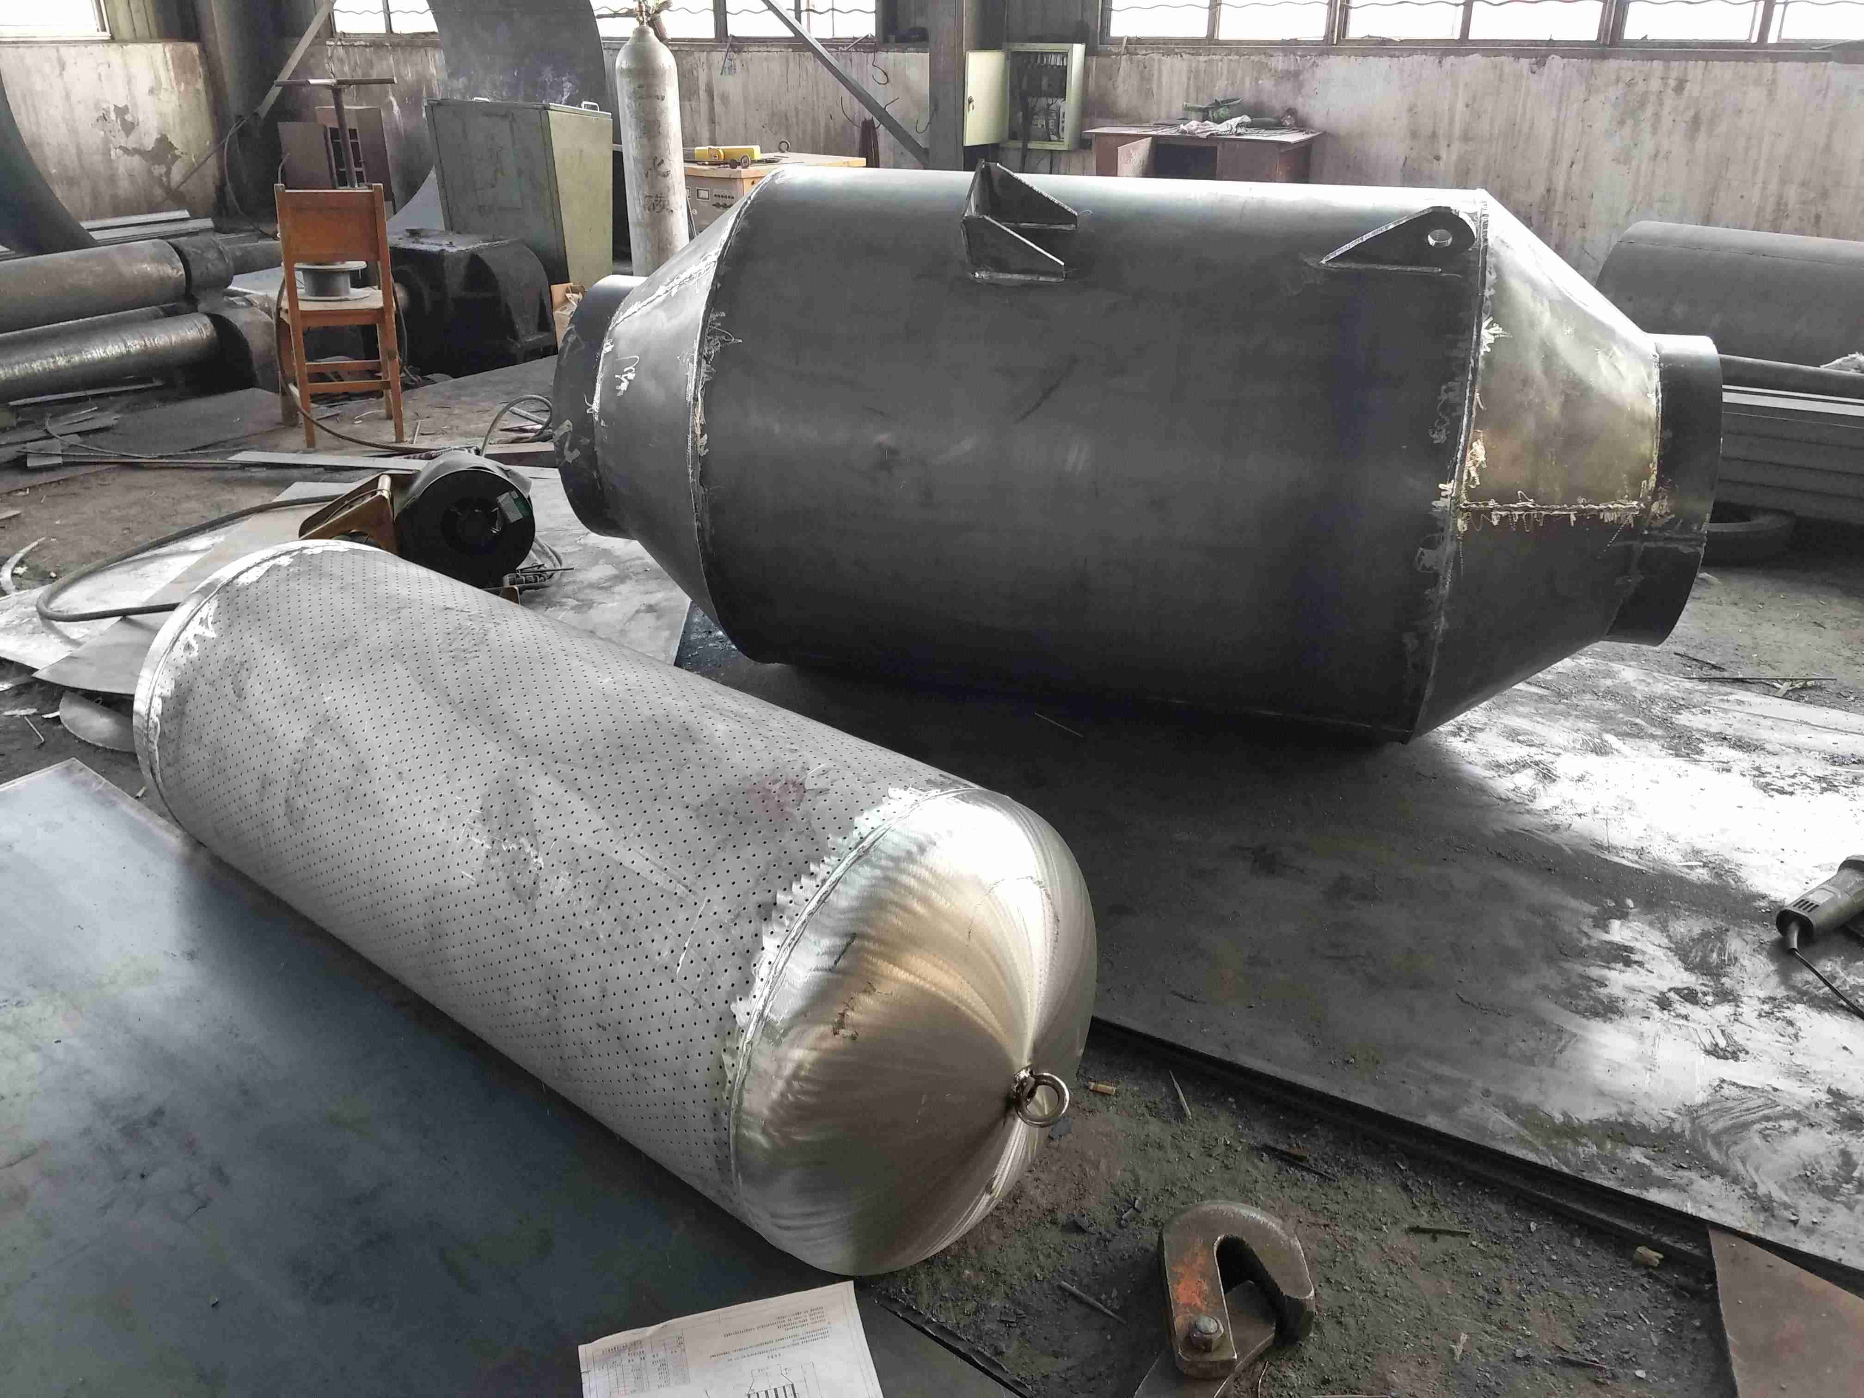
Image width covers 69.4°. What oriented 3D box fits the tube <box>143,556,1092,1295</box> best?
[{"bbox_3d":[-0.447,0.207,1.801,1.493,0.539,0.539,20,32,34],"label":"tube"}]

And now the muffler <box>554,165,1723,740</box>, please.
[{"bbox_3d":[0.329,-0.502,2.704,2.110,1.030,1.030,7,27,15],"label":"muffler"}]

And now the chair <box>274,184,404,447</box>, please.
[{"bbox_3d":[-2.022,-1.321,4.609,0.370,0.850,0.410,-8,27,-15],"label":"chair"}]

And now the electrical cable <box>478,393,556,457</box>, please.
[{"bbox_3d":[-1.450,-0.975,4.679,0.270,0.180,0.250,0,26,0],"label":"electrical cable"}]

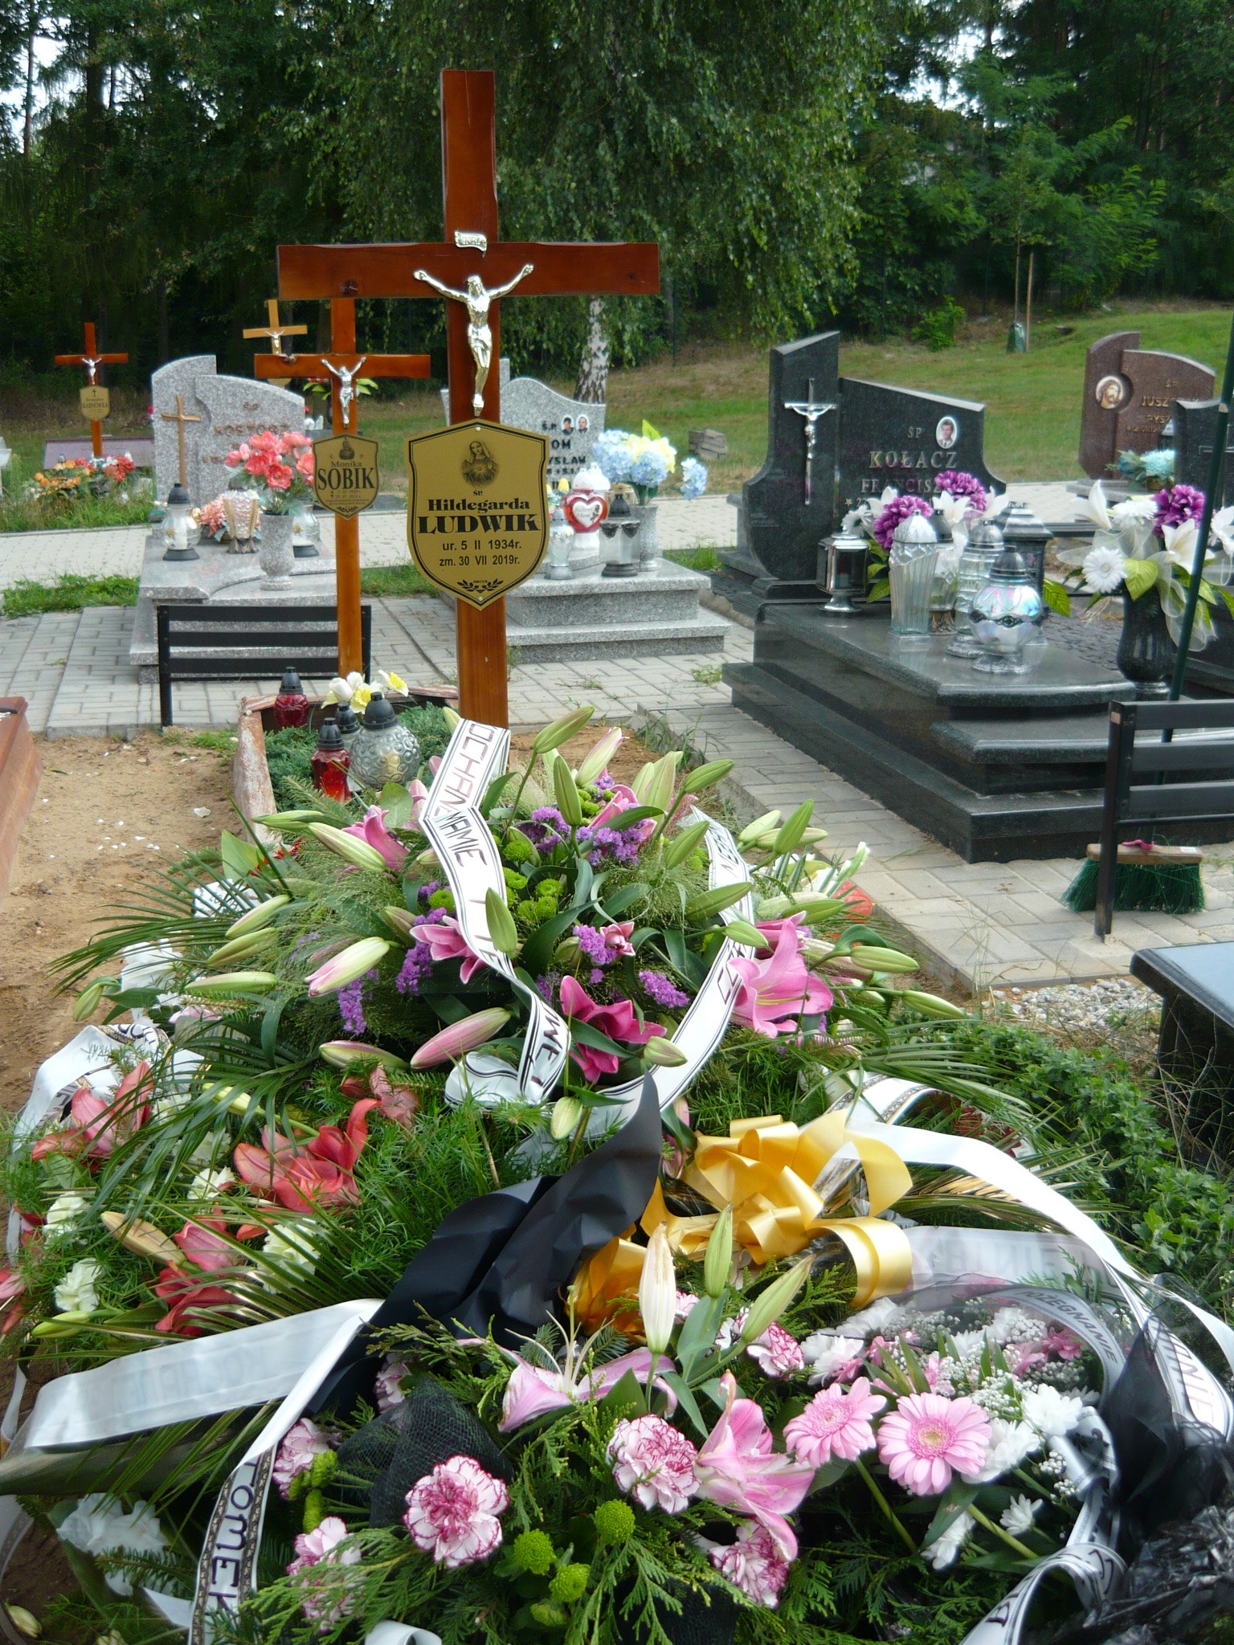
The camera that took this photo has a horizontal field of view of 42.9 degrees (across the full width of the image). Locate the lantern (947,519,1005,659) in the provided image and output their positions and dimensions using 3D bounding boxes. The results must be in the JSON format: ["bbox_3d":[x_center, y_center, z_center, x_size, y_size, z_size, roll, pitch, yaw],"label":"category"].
[{"bbox_3d":[1.074,-0.700,4.680,0.152,0.365,0.152,-4,18,-14],"label":"lantern"}]

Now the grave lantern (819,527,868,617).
[{"bbox_3d":[0.769,-0.848,5.320,0.165,0.295,0.155,-4,16,-15],"label":"grave lantern"}]

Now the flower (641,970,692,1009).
[{"bbox_3d":[0.059,0.203,1.930,0.062,0.043,0.045,-3,16,-11],"label":"flower"}]

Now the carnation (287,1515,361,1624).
[{"bbox_3d":[-0.216,0.553,1.160,0.062,0.075,0.060,-2,-24,-7],"label":"carnation"}]

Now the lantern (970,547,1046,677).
[{"bbox_3d":[1.106,-0.599,4.440,0.212,0.348,0.212,-4,16,-15],"label":"lantern"}]

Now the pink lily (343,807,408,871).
[{"bbox_3d":[-0.321,0.021,2.080,0.075,0.080,0.080,17,-9,44],"label":"pink lily"}]

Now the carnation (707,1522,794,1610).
[{"bbox_3d":[0.101,0.568,1.200,0.066,0.066,0.055,1,-21,3],"label":"carnation"}]

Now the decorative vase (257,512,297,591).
[{"bbox_3d":[-1.428,-1.144,6.600,0.148,0.310,0.148,-4,16,-15],"label":"decorative vase"}]

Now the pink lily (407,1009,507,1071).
[{"bbox_3d":[-0.169,0.231,1.680,0.122,0.036,0.036,-29,64,-24],"label":"pink lily"}]

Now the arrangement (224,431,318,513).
[{"bbox_3d":[-1.375,-1.401,6.250,0.385,0.340,0.330,-4,18,-14],"label":"arrangement"}]

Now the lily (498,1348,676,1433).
[{"bbox_3d":[-0.025,0.474,1.310,0.142,0.060,0.100,0,15,0],"label":"lily"}]

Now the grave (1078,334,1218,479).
[{"bbox_3d":[2.900,-2.287,8.600,0.750,0.790,0.130,-2,16,-10],"label":"grave"}]

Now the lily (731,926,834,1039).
[{"bbox_3d":[0.198,0.192,1.880,0.115,0.120,0.095,-11,-3,-31],"label":"lily"}]

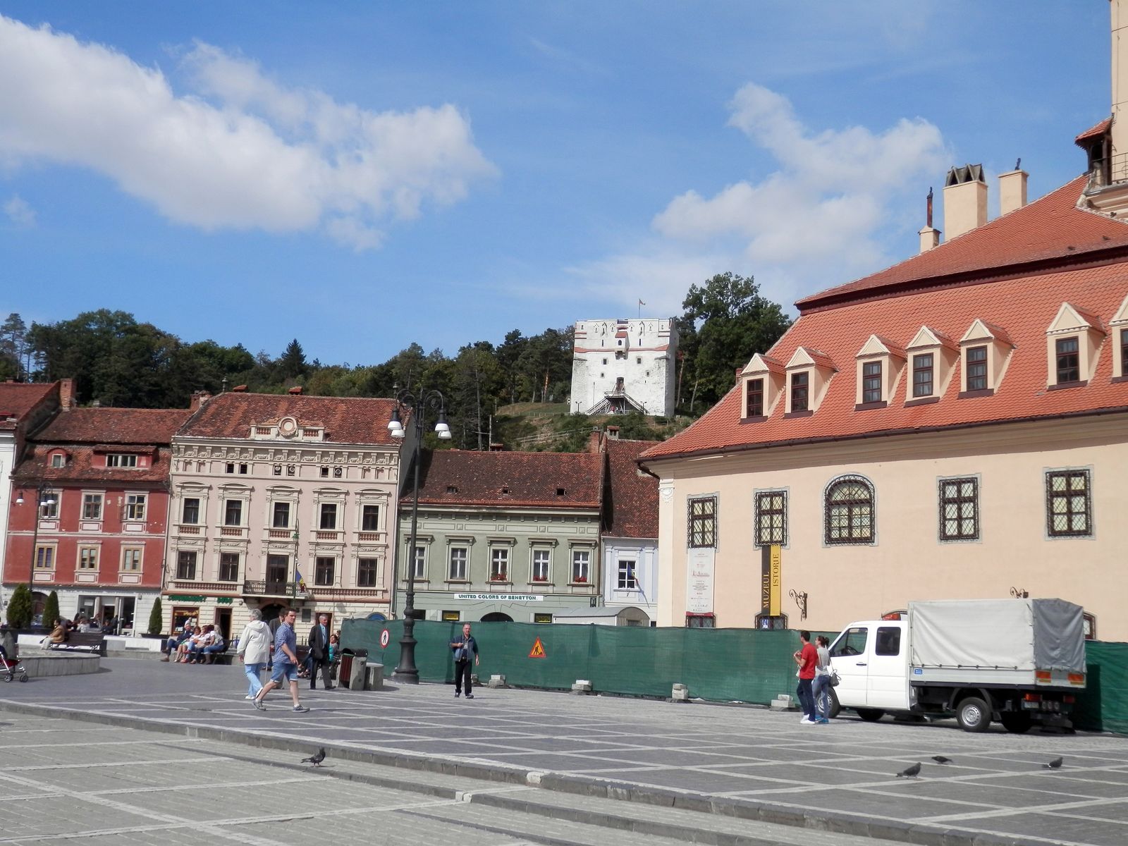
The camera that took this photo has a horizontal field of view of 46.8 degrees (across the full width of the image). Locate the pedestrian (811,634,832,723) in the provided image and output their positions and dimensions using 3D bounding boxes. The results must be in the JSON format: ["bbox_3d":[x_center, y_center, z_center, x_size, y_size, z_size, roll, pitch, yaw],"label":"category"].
[{"bbox_3d":[5.000,4.979,25.284,0.380,1.670,0.420,-7,-13,42],"label":"pedestrian"}]

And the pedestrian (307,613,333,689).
[{"bbox_3d":[-5.627,5.332,30.445,0.420,1.714,0.520,-7,-13,41],"label":"pedestrian"}]

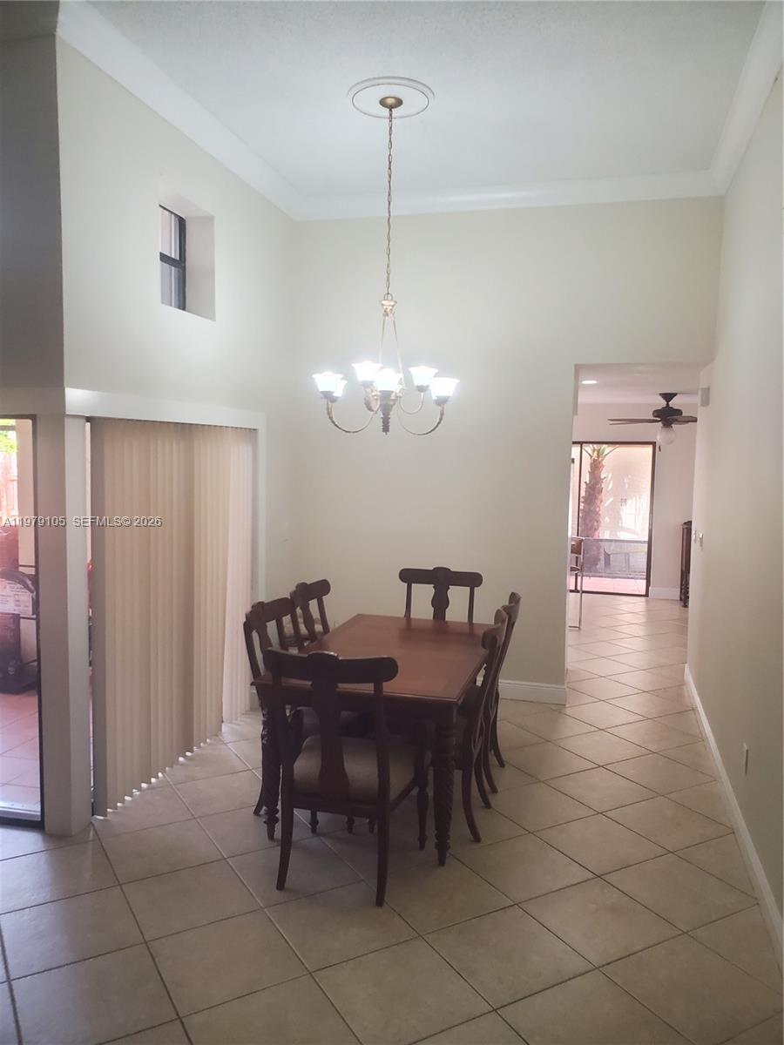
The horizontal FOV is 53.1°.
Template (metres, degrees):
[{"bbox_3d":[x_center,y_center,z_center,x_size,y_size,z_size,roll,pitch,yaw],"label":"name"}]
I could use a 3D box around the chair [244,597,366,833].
[{"bbox_3d":[-0.403,0.948,4.038,0.630,1.035,0.530,2,5,15],"label":"chair"}]

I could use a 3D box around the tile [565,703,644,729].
[{"bbox_3d":[1.498,1.373,5.592,0.448,0.010,0.448,-2,5,-30],"label":"tile"}]

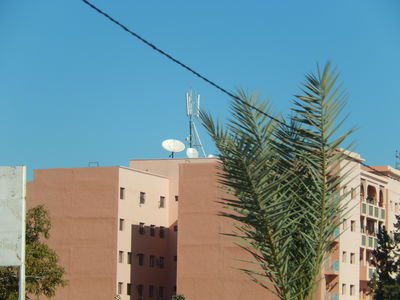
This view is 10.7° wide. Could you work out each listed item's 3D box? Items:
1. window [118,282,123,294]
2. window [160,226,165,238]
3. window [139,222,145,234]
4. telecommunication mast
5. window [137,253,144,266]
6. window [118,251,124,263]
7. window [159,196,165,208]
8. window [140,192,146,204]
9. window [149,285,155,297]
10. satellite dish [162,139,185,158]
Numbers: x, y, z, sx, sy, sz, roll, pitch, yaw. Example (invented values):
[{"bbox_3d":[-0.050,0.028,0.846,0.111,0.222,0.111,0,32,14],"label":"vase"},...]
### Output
[{"bbox_3d":[-7.686,13.312,205.491,0.150,1.146,1.135,-1,-6,20],"label":"window"},{"bbox_3d":[-3.861,8.329,216.038,0.150,1.146,1.135,-1,-6,20],"label":"window"},{"bbox_3d":[-5.781,7.770,210.925,0.150,1.146,1.135,-1,-6,20],"label":"window"},{"bbox_3d":[-0.419,-2.724,224.000,2.000,7.000,1.800,-1,-6,20],"label":"telecommunication mast"},{"bbox_3d":[-5.831,10.804,210.612,0.150,1.146,1.135,-1,-6,20],"label":"window"},{"bbox_3d":[-7.636,10.278,205.804,0.150,1.146,1.135,-1,-6,20],"label":"window"},{"bbox_3d":[-3.812,5.295,216.351,0.150,1.146,1.135,-1,-6,20],"label":"window"},{"bbox_3d":[-5.732,4.737,211.238,0.150,1.146,1.135,-1,-6,20],"label":"window"},{"bbox_3d":[-4.888,14.126,212.943,0.150,1.146,1.135,-1,-6,20],"label":"window"},{"bbox_3d":[-2.752,-0.052,222.000,2.400,2.200,1.800,2,-6,-11],"label":"satellite dish"}]

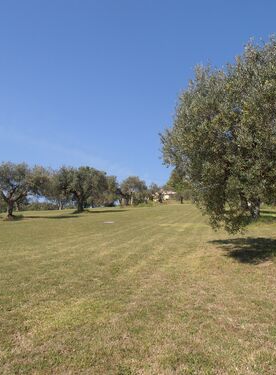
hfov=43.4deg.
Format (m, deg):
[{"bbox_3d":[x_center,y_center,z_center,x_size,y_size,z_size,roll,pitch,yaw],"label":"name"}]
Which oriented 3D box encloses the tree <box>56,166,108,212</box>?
[{"bbox_3d":[-6.403,0.231,40.000,5.870,5.310,5.600,0,-2,0],"label":"tree"}]

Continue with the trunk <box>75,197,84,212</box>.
[{"bbox_3d":[-6.749,1.961,40.000,1.150,1.850,0.950,0,-2,0],"label":"trunk"}]

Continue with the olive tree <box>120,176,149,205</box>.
[{"bbox_3d":[-0.606,0.519,60.000,4.790,4.850,4.700,0,-2,0],"label":"olive tree"}]

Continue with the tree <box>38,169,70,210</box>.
[{"bbox_3d":[-10.813,0.265,46.000,4.700,5.570,4.700,0,-2,0],"label":"tree"}]

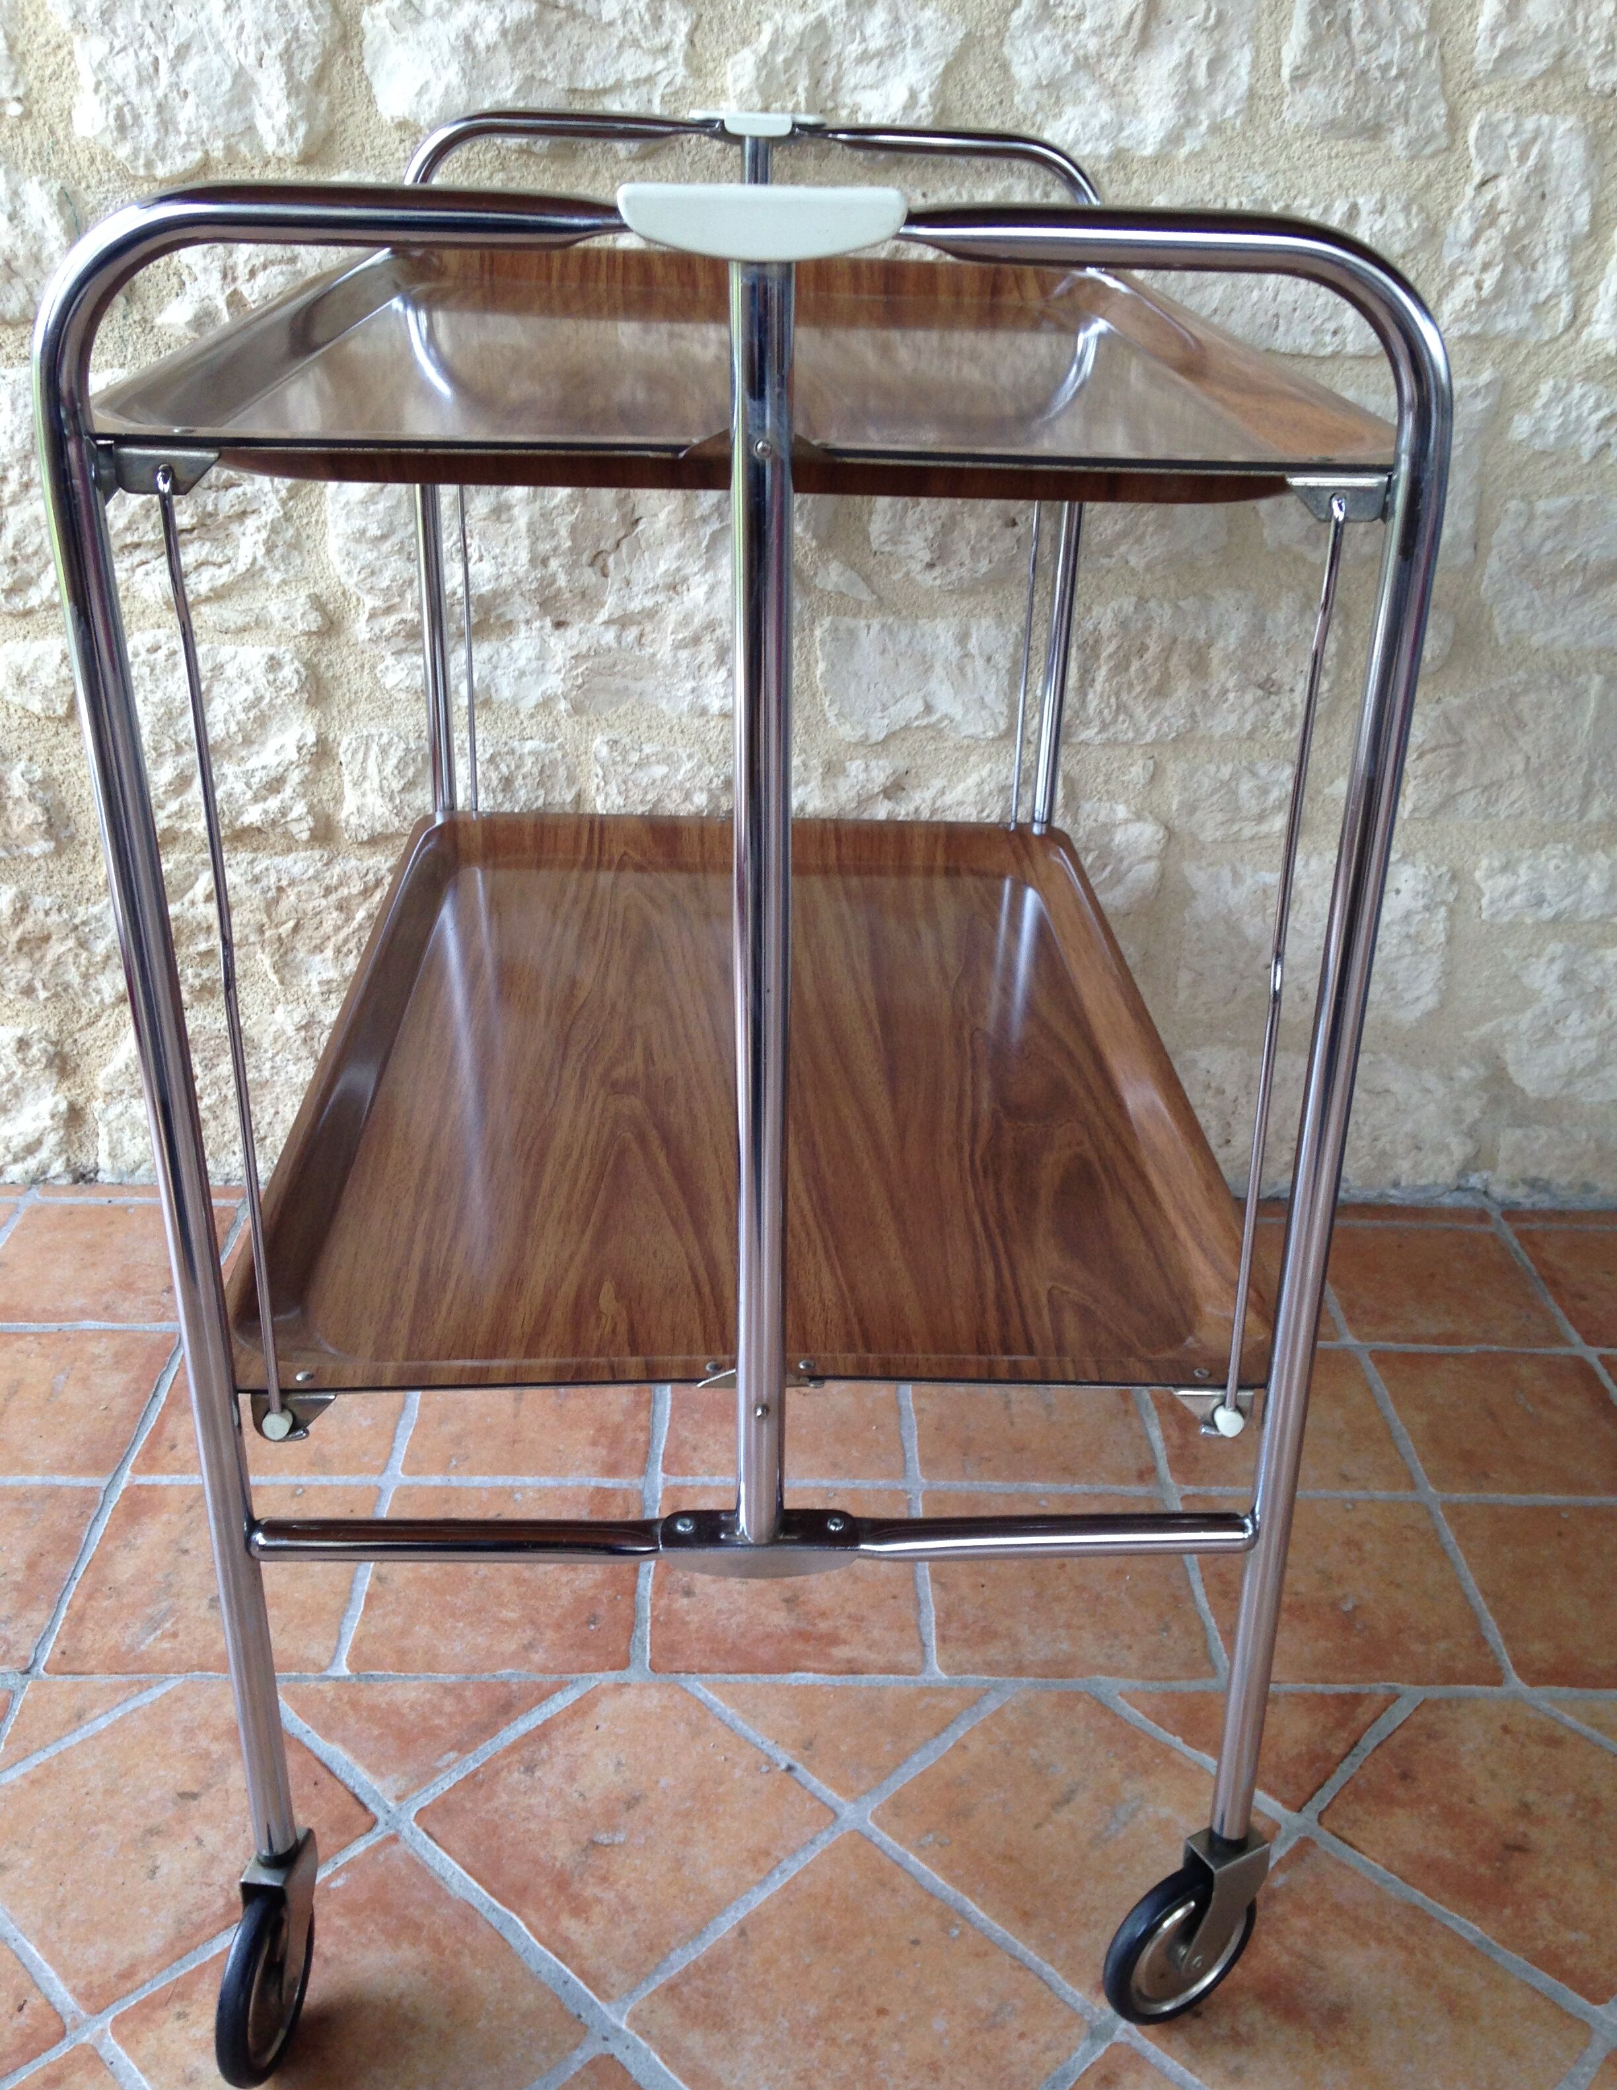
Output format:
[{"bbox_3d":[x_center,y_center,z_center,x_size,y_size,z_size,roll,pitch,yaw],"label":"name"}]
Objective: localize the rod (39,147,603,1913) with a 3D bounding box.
[{"bbox_3d":[-0.142,0.052,0.726,0.171,0.660,0.020,0,27,-2],"label":"rod"}]

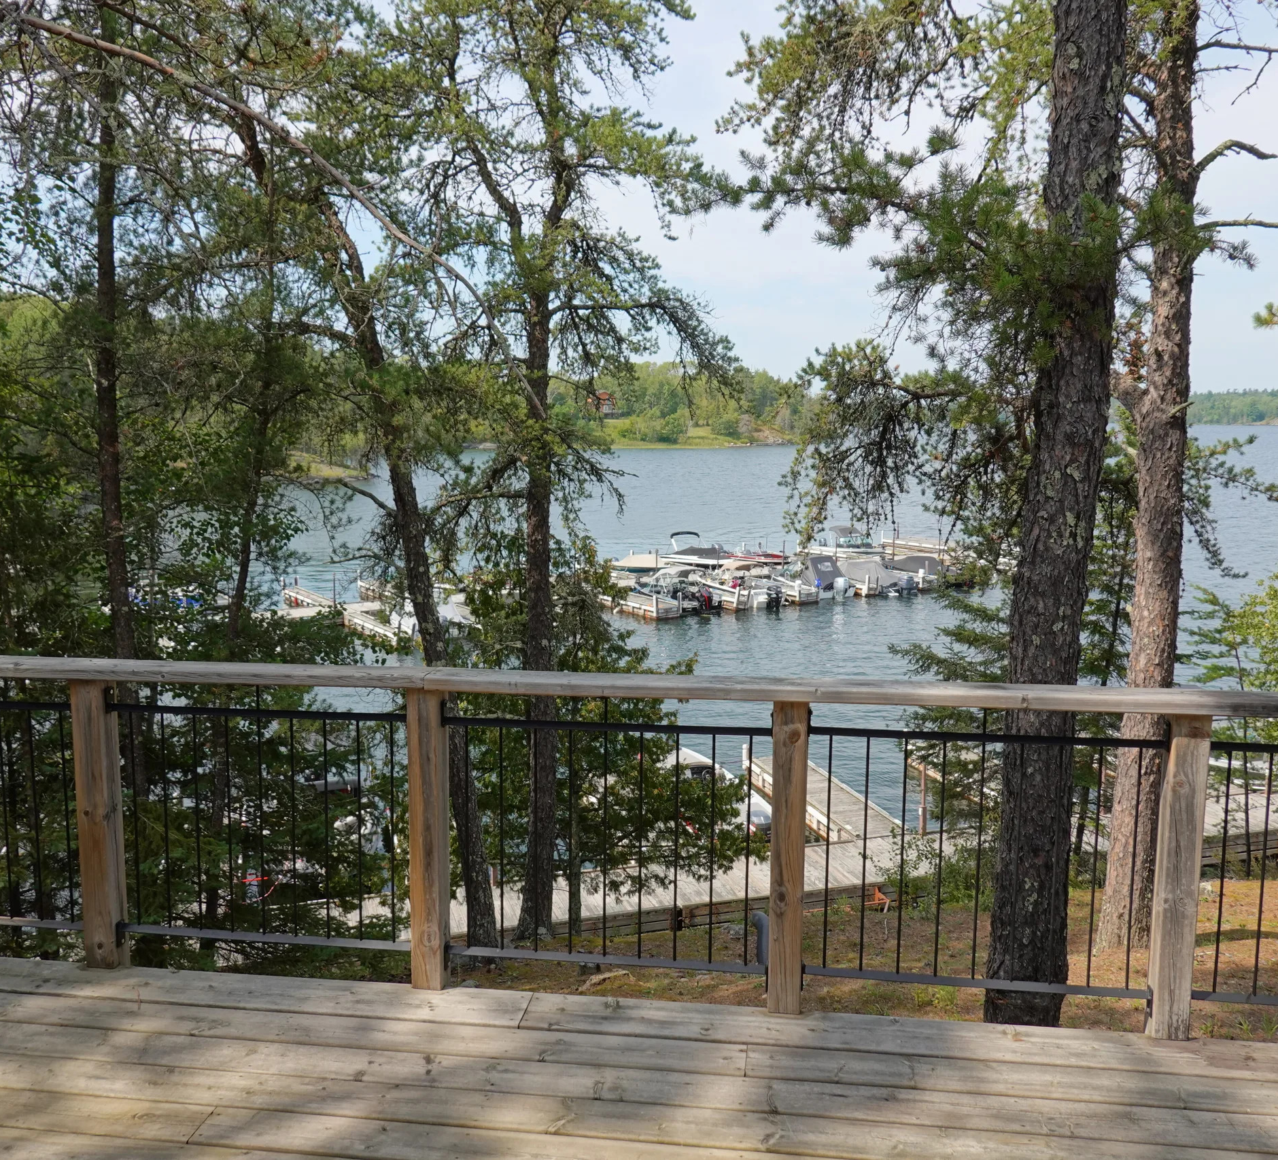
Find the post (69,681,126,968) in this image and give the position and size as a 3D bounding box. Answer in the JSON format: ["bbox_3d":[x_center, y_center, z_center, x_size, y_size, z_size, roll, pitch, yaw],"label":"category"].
[{"bbox_3d":[-1.629,0.731,3.522,0.090,0.904,0.090,1,8,7],"label":"post"}]

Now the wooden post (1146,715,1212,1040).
[{"bbox_3d":[1.457,0.795,3.139,0.090,0.904,0.090,1,8,7],"label":"wooden post"}]

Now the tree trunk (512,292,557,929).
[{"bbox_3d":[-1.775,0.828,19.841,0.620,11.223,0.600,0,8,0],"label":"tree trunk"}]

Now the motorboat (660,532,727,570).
[{"bbox_3d":[3.668,-1.909,73.931,2.300,2.200,5.700,-5,10,-36],"label":"motorboat"}]

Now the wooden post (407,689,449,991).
[{"bbox_3d":[-0.613,0.752,3.396,0.090,0.904,0.090,1,8,7],"label":"wooden post"}]

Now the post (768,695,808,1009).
[{"bbox_3d":[0.420,0.774,3.268,0.090,0.904,0.090,1,8,7],"label":"post"}]

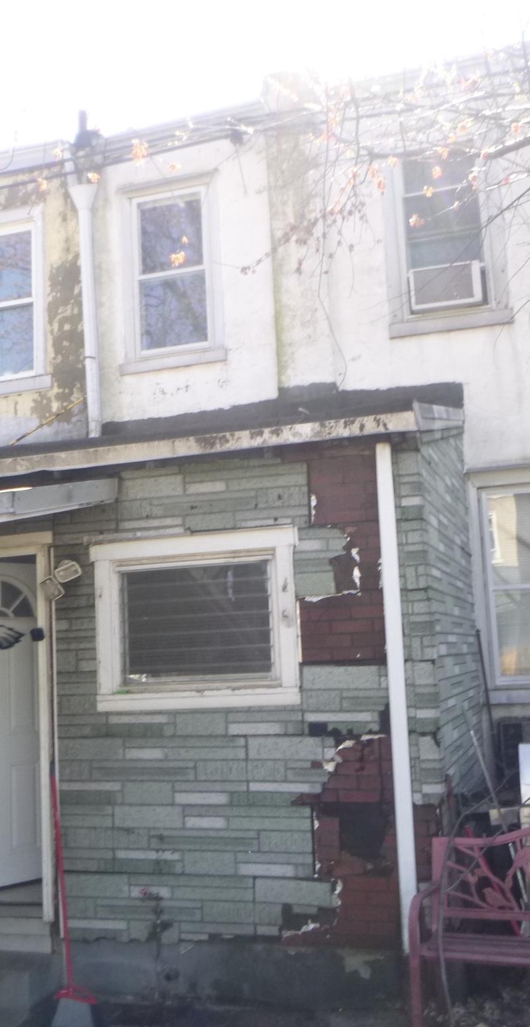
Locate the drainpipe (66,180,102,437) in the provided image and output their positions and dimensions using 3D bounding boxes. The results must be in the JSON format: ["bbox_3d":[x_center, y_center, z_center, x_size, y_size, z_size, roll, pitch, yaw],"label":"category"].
[{"bbox_3d":[-1.450,-1.703,8.158,0.230,2.198,0.160,-6,-9,17],"label":"drainpipe"}]

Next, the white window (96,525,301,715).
[{"bbox_3d":[-0.379,0.590,5.381,1.176,0.903,0.120,-6,-9,17],"label":"white window"}]

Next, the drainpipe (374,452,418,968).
[{"bbox_3d":[0.657,0.871,4.925,0.078,2.502,0.064,-5,-9,17],"label":"drainpipe"}]

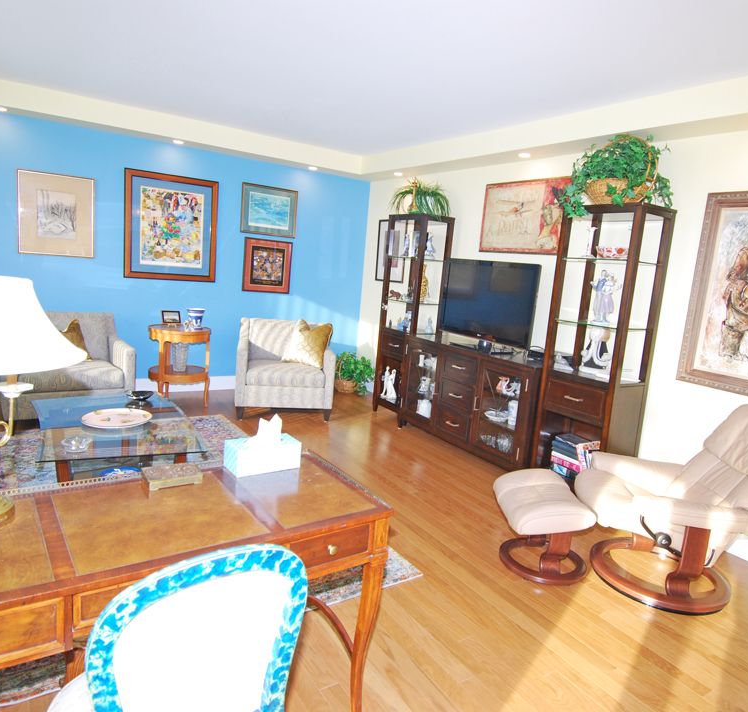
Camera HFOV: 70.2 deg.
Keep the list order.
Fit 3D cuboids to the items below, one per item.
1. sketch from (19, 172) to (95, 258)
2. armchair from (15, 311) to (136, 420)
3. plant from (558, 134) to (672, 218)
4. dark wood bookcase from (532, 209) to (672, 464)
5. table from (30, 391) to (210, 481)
[{"bbox_3d":[-2.670,-1.183,4.498,0.552,0.671,0.030,-2,11,-34],"label":"sketch"},{"bbox_3d":[-2.509,0.100,4.384,0.870,0.850,0.820,-1,11,-32],"label":"armchair"},{"bbox_3d":[1.481,-1.106,3.302,0.460,0.460,0.600,-2,11,-34],"label":"plant"},{"bbox_3d":[1.467,0.028,3.499,0.365,1.935,0.540,-2,11,-32],"label":"dark wood bookcase"},{"bbox_3d":[-1.563,0.600,3.196,0.790,0.440,1.280,-2,11,-32],"label":"table"}]

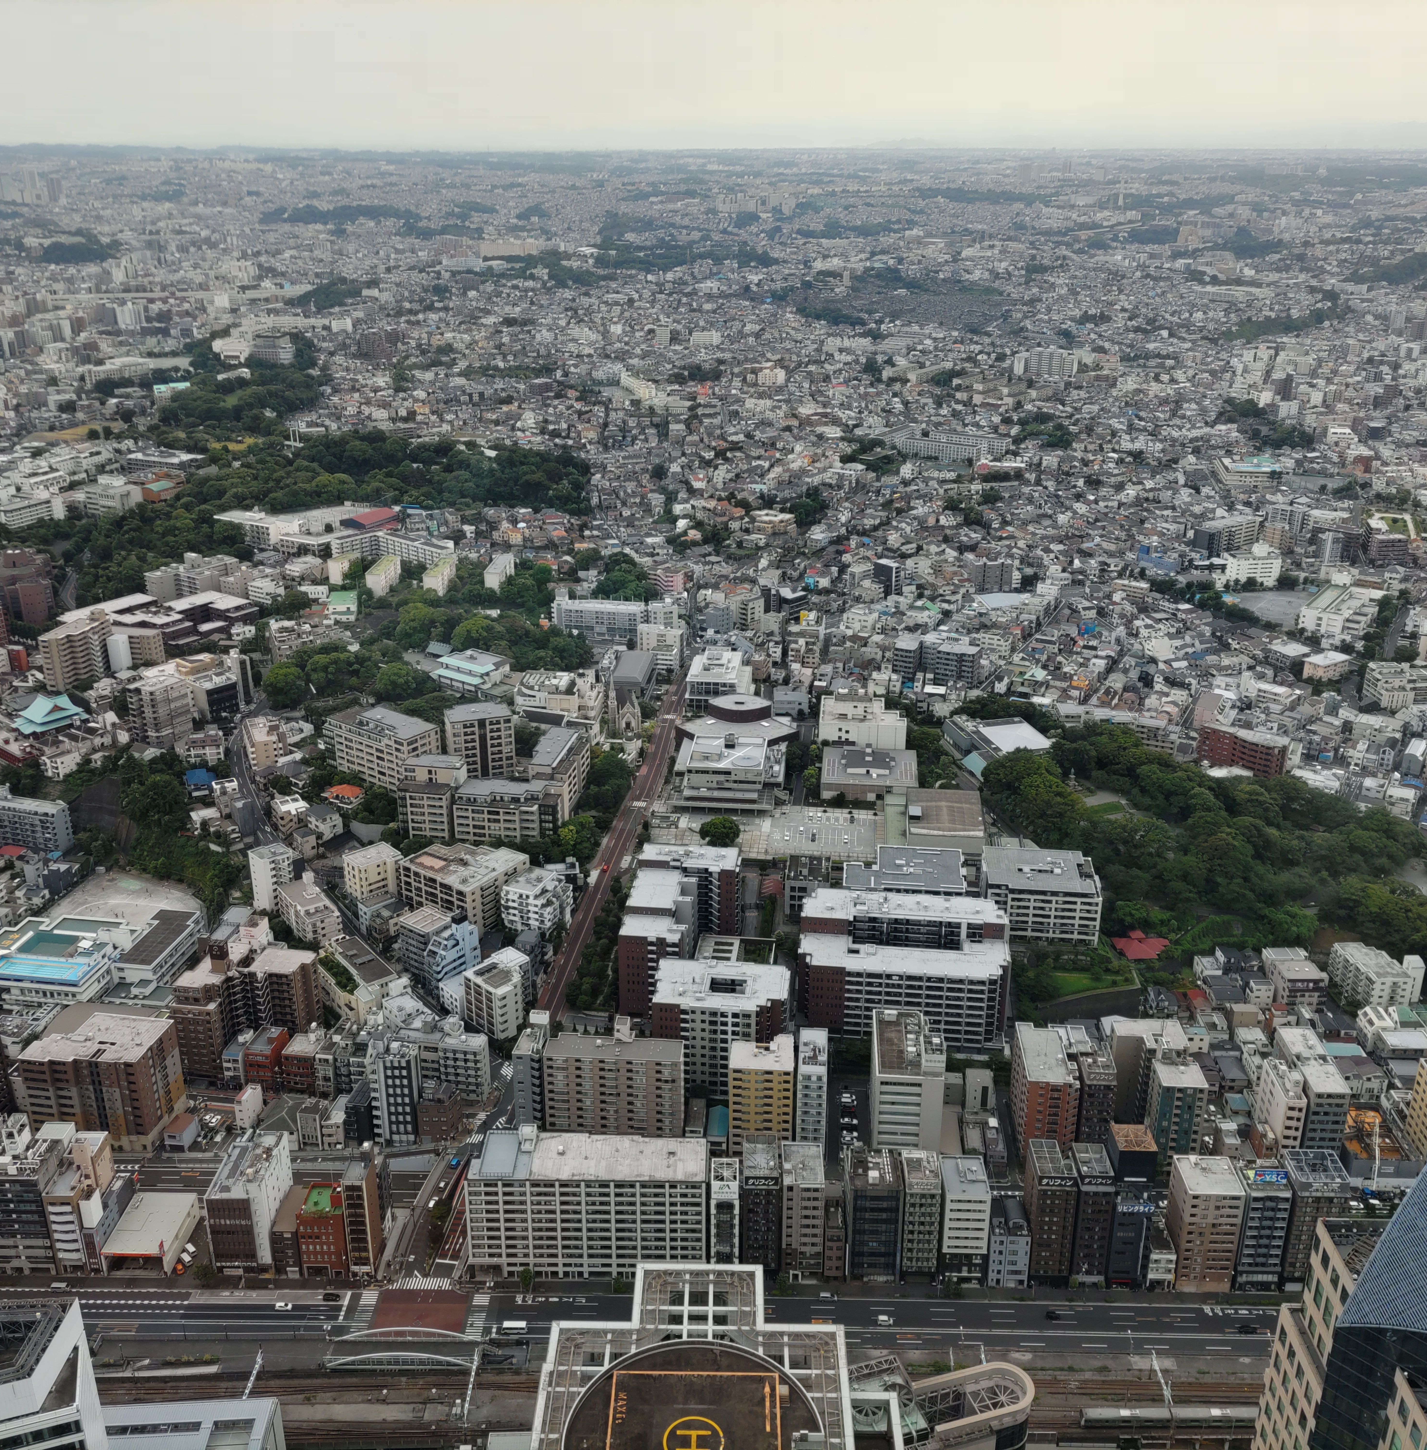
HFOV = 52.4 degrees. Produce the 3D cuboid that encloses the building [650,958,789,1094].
[{"bbox_3d":[3.030,93.460,445.880,40.580,31.930,24.470,2,22,4],"label":"building"}]

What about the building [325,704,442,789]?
[{"bbox_3d":[-137.240,10.460,609.370,47.000,26.000,18.800,15,26,33],"label":"building"}]

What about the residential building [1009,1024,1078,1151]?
[{"bbox_3d":[96.800,108.530,428.380,13.800,28.300,27.500,1,22,2],"label":"residential building"}]

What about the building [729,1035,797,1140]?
[{"bbox_3d":[14.150,107.730,418.620,17.360,31.800,17.480,1,22,3],"label":"building"}]

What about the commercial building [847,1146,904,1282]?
[{"bbox_3d":[41.640,126.730,376.310,13.200,30.000,15.700,1,22,2],"label":"commercial building"}]

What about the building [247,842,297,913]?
[{"bbox_3d":[-158.980,56.120,525.690,10.200,23.700,11.300,20,29,41],"label":"building"}]

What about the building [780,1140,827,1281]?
[{"bbox_3d":[23.130,126.420,376.580,10.360,30.480,16.620,1,22,2],"label":"building"}]

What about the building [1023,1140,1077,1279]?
[{"bbox_3d":[86.200,125.490,372.690,9.590,35.100,13.970,1,22,2],"label":"building"}]

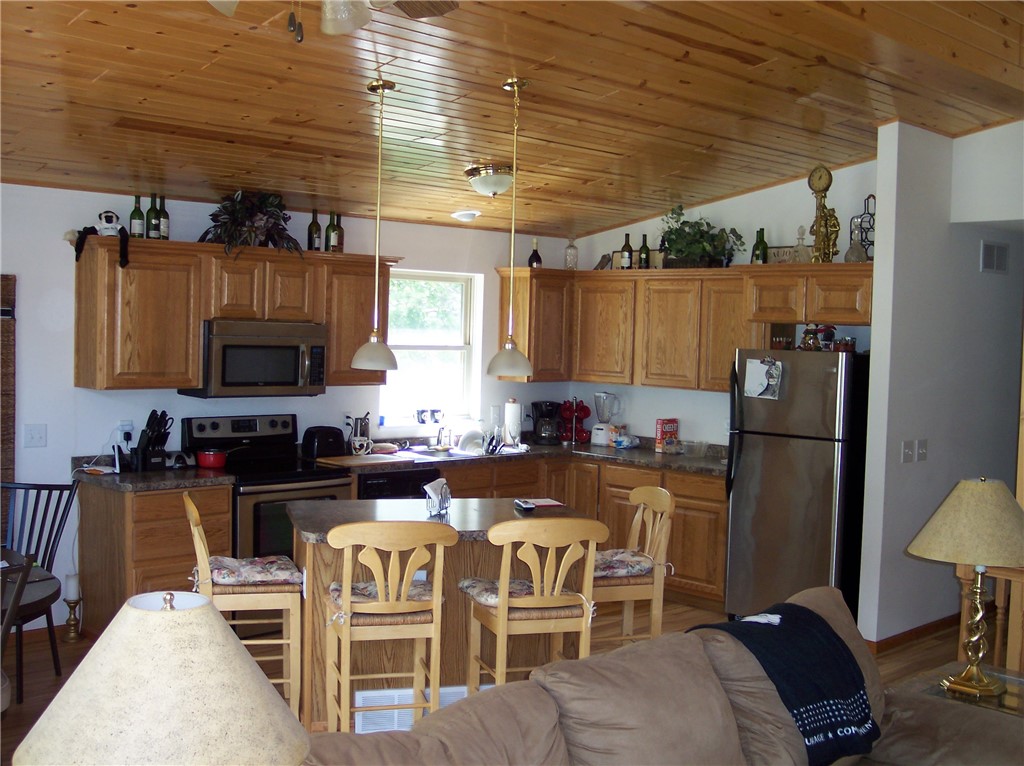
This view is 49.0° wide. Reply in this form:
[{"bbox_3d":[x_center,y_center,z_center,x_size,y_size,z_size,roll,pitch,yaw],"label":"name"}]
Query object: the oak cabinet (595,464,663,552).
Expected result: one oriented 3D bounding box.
[{"bbox_3d":[0.980,0.955,7.552,0.616,0.854,0.550,-1,4,-43],"label":"oak cabinet"}]

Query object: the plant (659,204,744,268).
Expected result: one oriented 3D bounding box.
[{"bbox_3d":[1.264,-0.959,7.572,0.280,0.480,0.670,-1,4,-43],"label":"plant"}]

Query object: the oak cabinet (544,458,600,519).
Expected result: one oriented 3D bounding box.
[{"bbox_3d":[0.420,0.937,8.121,0.890,0.873,0.920,-1,4,-43],"label":"oak cabinet"}]

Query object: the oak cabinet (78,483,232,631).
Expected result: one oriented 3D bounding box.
[{"bbox_3d":[-1.948,0.970,6.139,0.595,0.873,0.635,-1,4,-43],"label":"oak cabinet"}]

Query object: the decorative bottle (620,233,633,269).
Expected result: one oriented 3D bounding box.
[{"bbox_3d":[0.822,-0.916,8.029,0.077,0.297,0.077,1,3,0],"label":"decorative bottle"}]

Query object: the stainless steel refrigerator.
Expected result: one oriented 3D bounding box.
[{"bbox_3d":[1.785,0.625,6.536,0.774,1.648,0.715,-1,4,-43],"label":"stainless steel refrigerator"}]

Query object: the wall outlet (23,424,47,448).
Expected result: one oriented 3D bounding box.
[{"bbox_3d":[-2.532,0.285,5.980,0.118,0.119,0.010,-1,4,-43],"label":"wall outlet"}]

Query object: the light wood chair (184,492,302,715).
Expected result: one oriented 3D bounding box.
[{"bbox_3d":[-1.199,0.985,4.983,0.510,0.995,0.500,1,3,-16],"label":"light wood chair"}]

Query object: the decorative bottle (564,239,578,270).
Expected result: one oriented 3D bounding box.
[{"bbox_3d":[0.447,-0.931,8.441,0.092,0.310,0.092,1,3,0],"label":"decorative bottle"}]

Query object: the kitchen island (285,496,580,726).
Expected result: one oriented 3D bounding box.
[{"bbox_3d":[-0.328,1.025,4.991,1.321,0.896,0.864,1,3,-13],"label":"kitchen island"}]

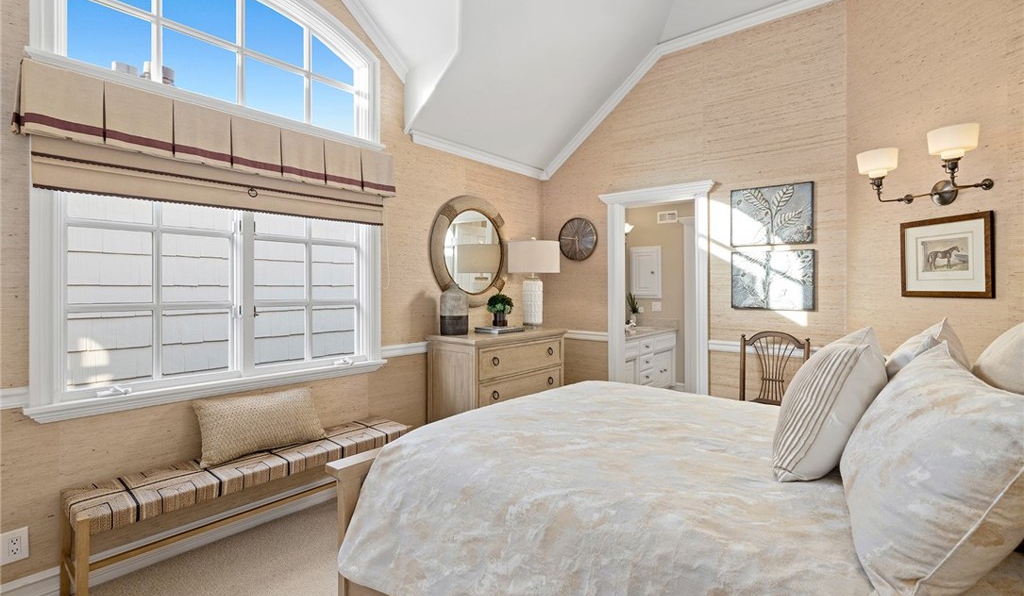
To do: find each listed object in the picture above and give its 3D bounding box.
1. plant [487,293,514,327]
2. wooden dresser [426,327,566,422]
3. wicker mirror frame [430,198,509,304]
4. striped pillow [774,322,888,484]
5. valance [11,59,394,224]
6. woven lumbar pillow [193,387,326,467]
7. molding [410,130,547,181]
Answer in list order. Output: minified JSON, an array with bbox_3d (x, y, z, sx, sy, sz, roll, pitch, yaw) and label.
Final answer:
[{"bbox_3d":[-0.095,0.100,3.698,0.215,0.270,0.215,0,1,0],"label":"plant"},{"bbox_3d":[-0.083,0.748,3.541,0.530,0.955,1.060,0,1,41],"label":"wooden dresser"},{"bbox_3d":[-0.322,-0.368,3.663,0.050,0.890,0.880,0,1,41],"label":"wicker mirror frame"},{"bbox_3d":[0.968,0.306,1.391,0.190,0.460,0.480,32,21,36],"label":"striped pillow"},{"bbox_3d":[-1.373,-0.690,2.397,0.130,0.475,1.690,0,1,41],"label":"valance"},{"bbox_3d":[-1.308,0.645,2.405,0.130,0.320,0.600,-28,-17,38],"label":"woven lumbar pillow"},{"bbox_3d":[-0.194,-1.161,3.795,0.060,0.075,1.550,0,1,41],"label":"molding"}]

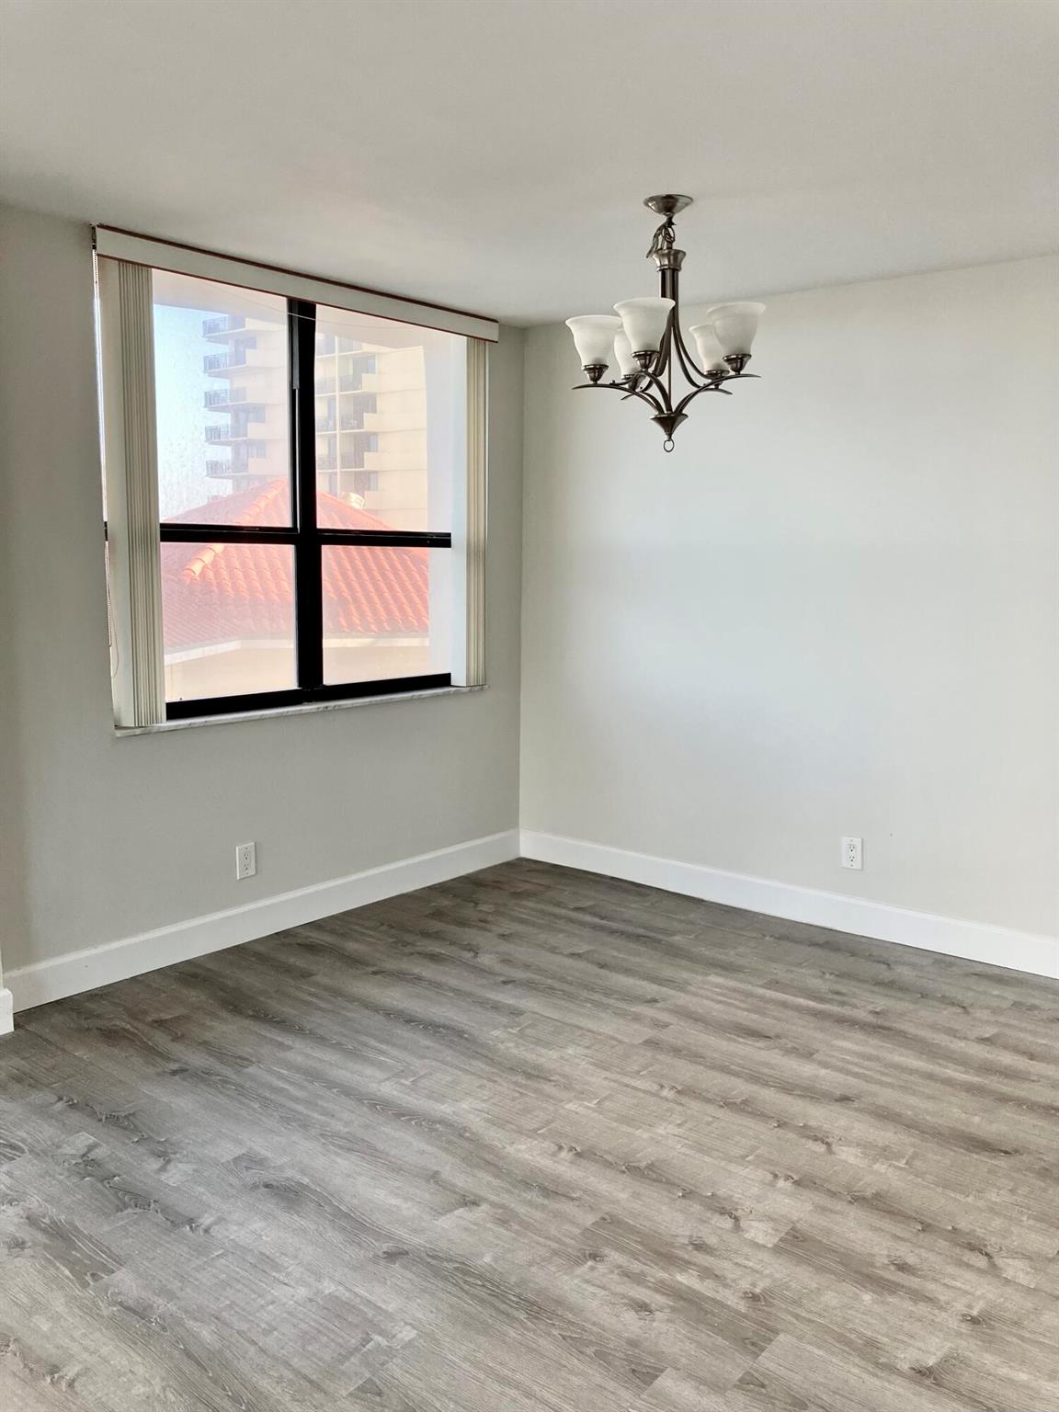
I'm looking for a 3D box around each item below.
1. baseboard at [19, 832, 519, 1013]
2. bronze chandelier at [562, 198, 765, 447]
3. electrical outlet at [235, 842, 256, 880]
[{"bbox_3d":[-0.849,0.776,4.491,0.016,0.140,2.500,7,10,39],"label":"baseboard"},{"bbox_3d":[0.396,-1.088,3.290,0.560,0.695,0.560,1,8,0],"label":"bronze chandelier"},{"bbox_3d":[-1.047,0.575,4.223,0.008,0.122,0.079,7,10,39],"label":"electrical outlet"}]

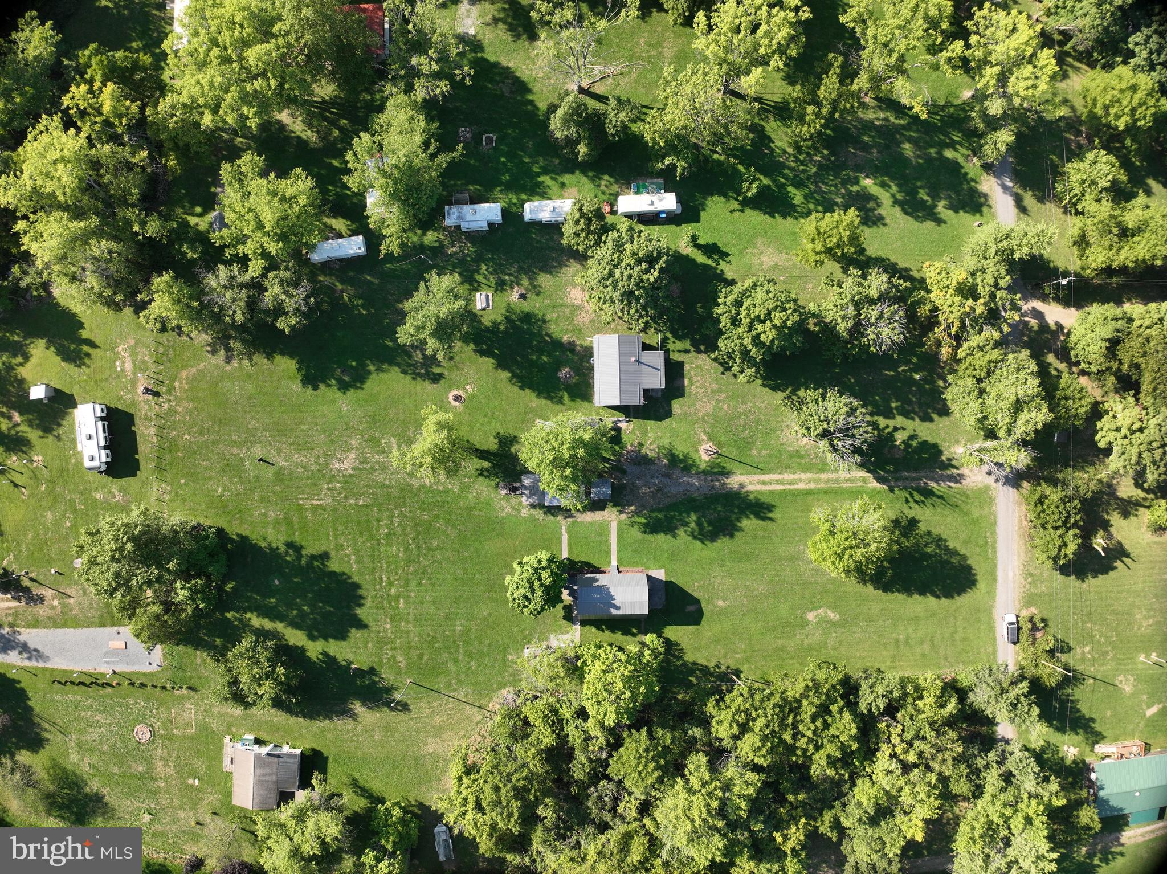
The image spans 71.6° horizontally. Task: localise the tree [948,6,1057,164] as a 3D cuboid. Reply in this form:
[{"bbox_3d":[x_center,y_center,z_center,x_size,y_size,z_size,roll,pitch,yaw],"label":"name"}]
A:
[{"bbox_3d":[59.000,-49.600,114.000,13.000,18.000,19.500,0,90,0],"label":"tree"}]

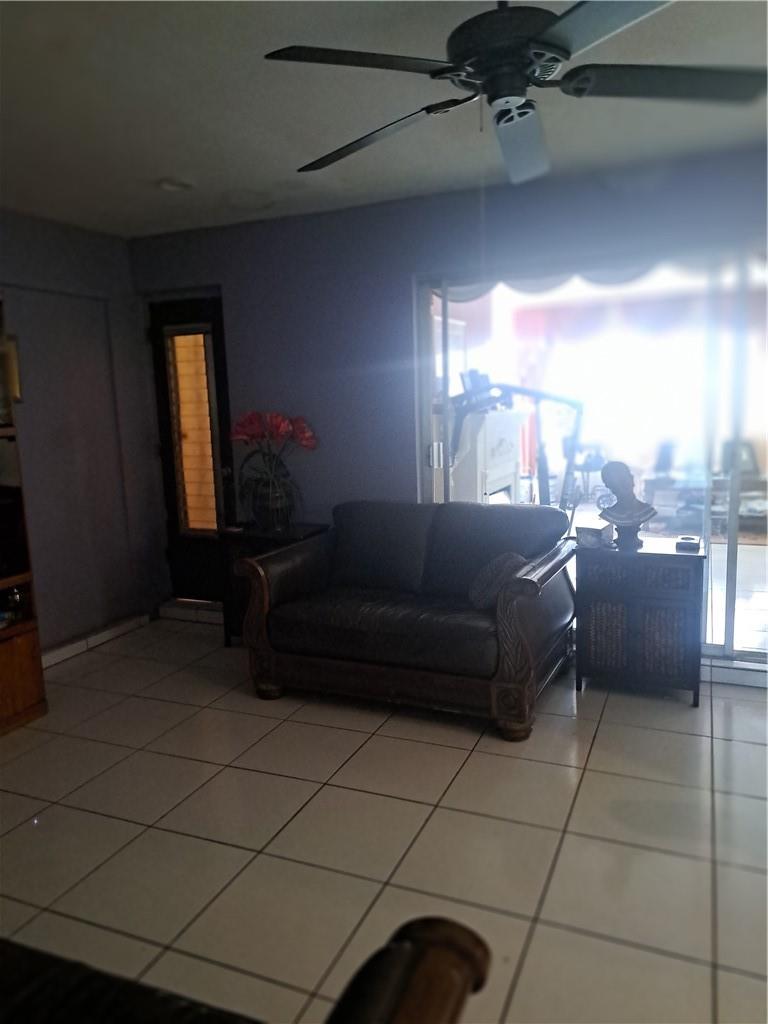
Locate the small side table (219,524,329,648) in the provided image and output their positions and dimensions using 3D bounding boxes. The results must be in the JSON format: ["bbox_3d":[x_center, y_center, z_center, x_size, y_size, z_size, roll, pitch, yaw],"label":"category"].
[{"bbox_3d":[-0.654,0.461,4.408,0.583,0.712,0.383,1,8,24],"label":"small side table"}]

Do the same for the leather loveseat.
[{"bbox_3d":[0.150,0.441,3.614,1.500,0.903,0.908,1,8,25],"label":"leather loveseat"}]

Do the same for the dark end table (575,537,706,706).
[{"bbox_3d":[1.258,0.512,3.495,0.583,0.712,0.401,1,8,24],"label":"dark end table"}]

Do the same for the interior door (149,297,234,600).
[{"bbox_3d":[-1.281,-0.402,4.970,0.623,2.096,0.049,1,8,24],"label":"interior door"}]

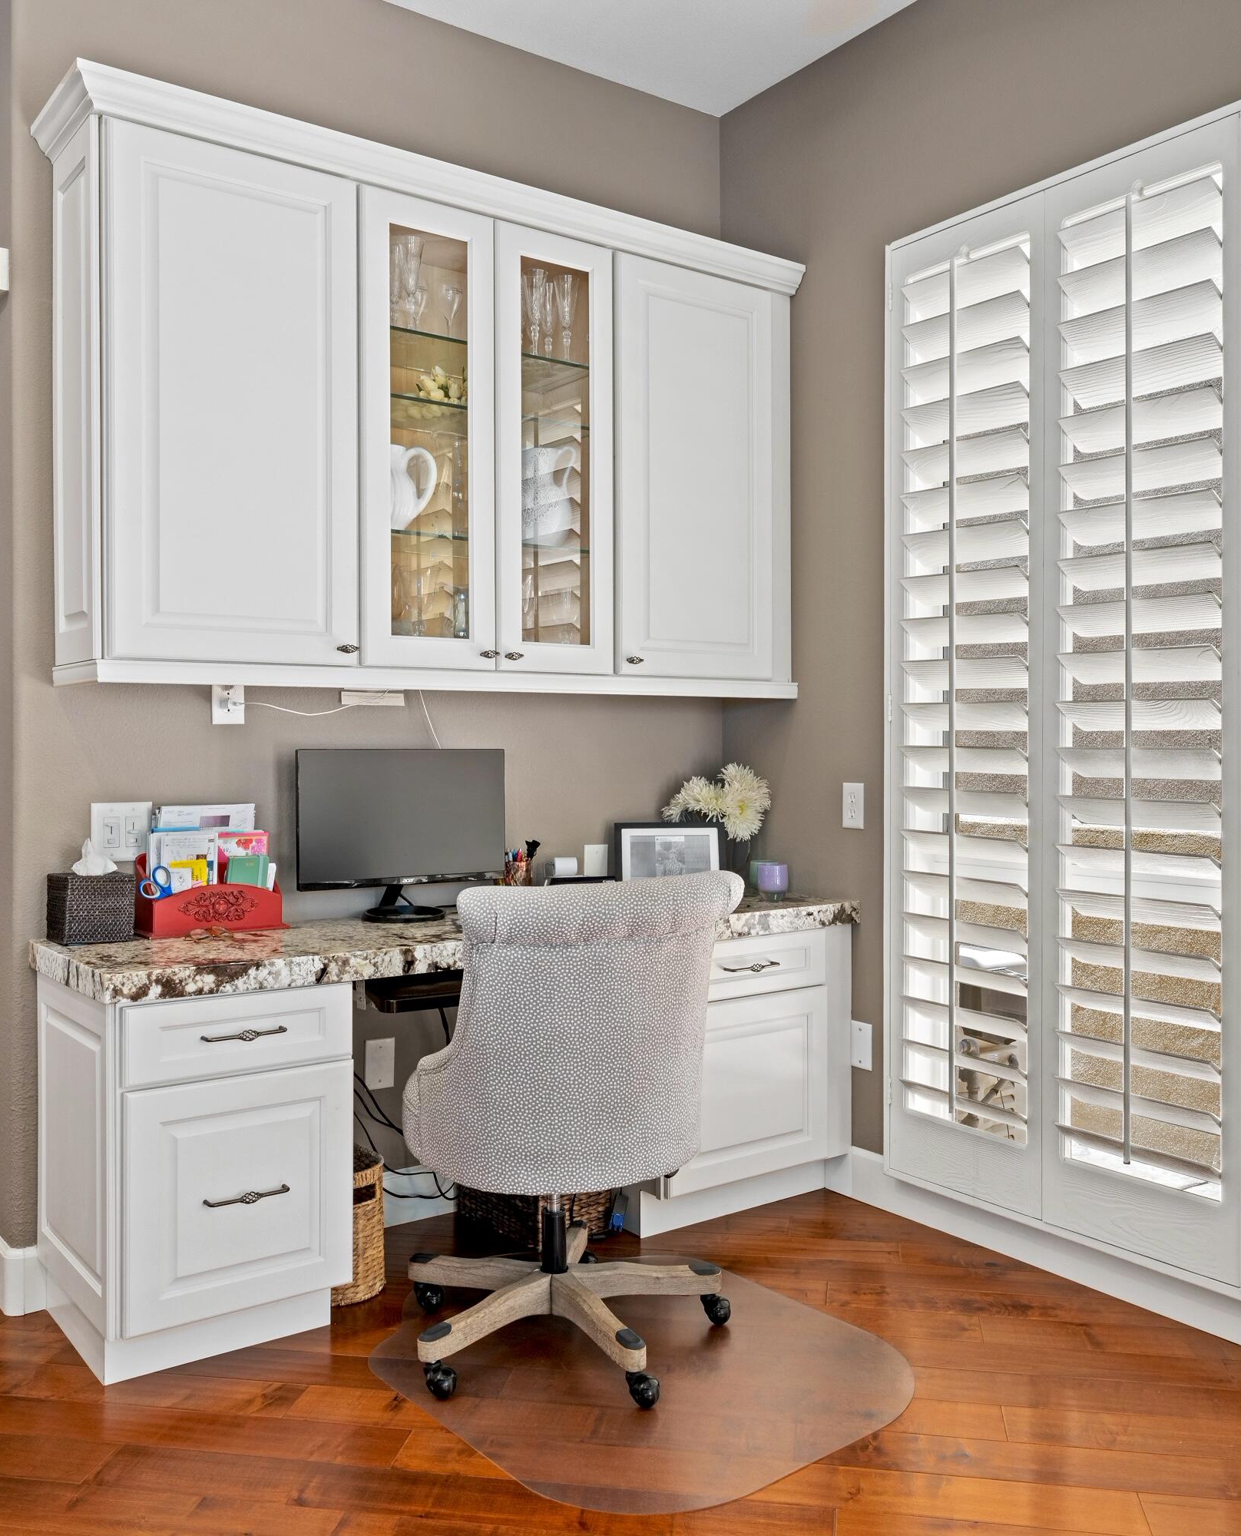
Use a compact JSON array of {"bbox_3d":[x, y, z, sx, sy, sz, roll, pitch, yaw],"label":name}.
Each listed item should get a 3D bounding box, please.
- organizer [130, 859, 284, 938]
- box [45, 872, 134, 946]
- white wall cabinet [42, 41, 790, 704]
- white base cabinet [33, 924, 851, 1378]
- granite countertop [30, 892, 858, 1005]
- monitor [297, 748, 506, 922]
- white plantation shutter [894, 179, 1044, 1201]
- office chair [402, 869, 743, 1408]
[{"bbox_3d":[-0.915,0.285,3.033,0.310,0.164,0.105,-1,1,-36],"label":"organizer"},{"bbox_3d":[-1.131,0.297,2.873,0.140,0.145,0.135,-1,1,-42],"label":"box"},{"bbox_3d":[-0.367,-0.768,3.254,1.898,1.182,0.362,-1,1,-36],"label":"white wall cabinet"},{"bbox_3d":[-0.311,0.778,3.208,1.894,0.719,0.529,-1,1,-36],"label":"white base cabinet"},{"bbox_3d":[-0.314,0.392,3.197,1.906,0.055,0.537,-1,1,-36],"label":"granite countertop"},{"bbox_3d":[-0.549,0.161,3.241,0.545,0.407,0.190,-1,1,-36],"label":"monitor"},{"bbox_3d":[0.813,-0.134,3.196,0.055,2.290,0.450,-1,1,-36],"label":"white plantation shutter"},{"bbox_3d":[-0.126,0.671,2.655,0.620,0.945,0.650,0,1,-28],"label":"office chair"}]

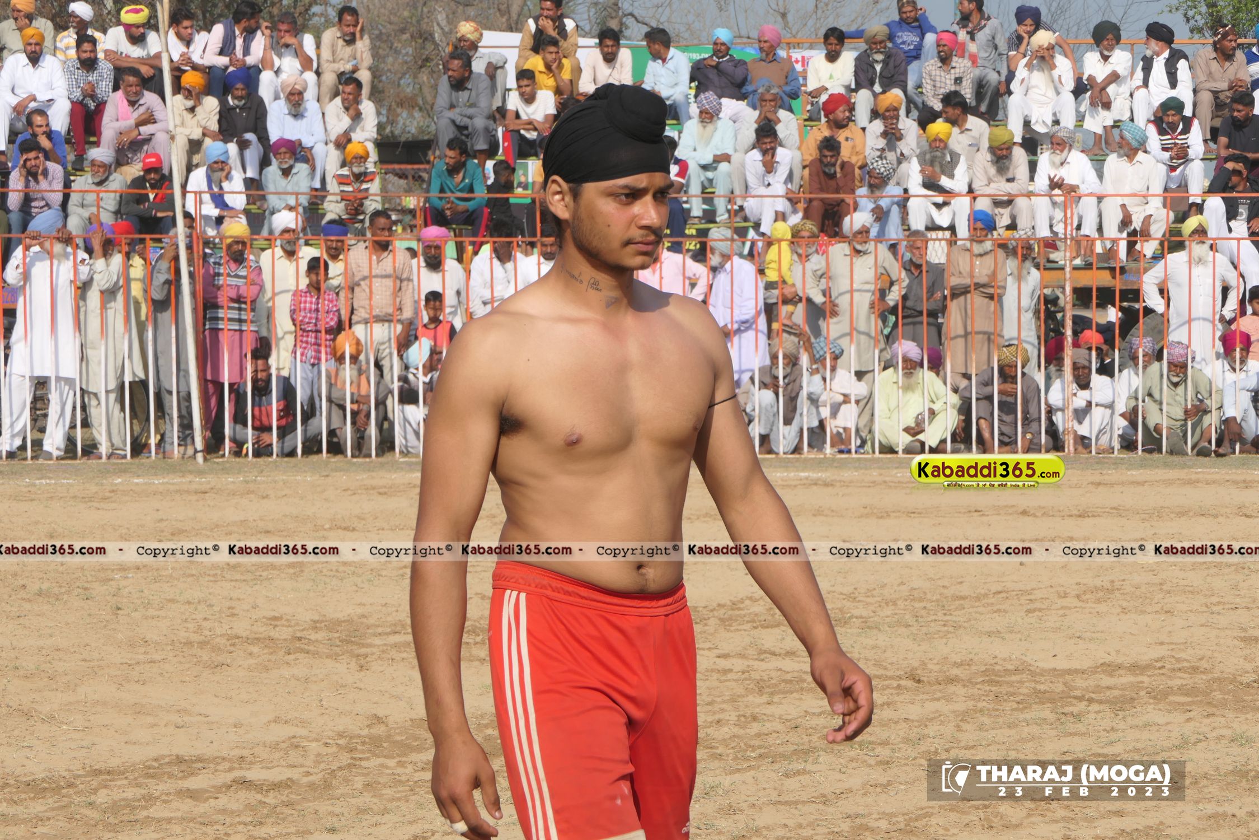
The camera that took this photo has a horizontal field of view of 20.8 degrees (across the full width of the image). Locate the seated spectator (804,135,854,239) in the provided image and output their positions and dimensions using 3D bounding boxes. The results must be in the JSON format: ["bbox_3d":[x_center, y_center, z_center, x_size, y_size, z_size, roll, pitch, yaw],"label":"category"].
[{"bbox_3d":[1.651,-1.883,28.200,0.460,0.905,0.720,0,3,-2],"label":"seated spectator"}]

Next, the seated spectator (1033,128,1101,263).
[{"bbox_3d":[3.491,-1.783,27.300,0.560,1.074,0.750,0,3,12],"label":"seated spectator"}]

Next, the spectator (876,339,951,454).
[{"bbox_3d":[2.052,-0.170,24.700,0.570,0.823,0.680,0,3,-8],"label":"spectator"}]

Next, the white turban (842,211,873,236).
[{"bbox_3d":[1.695,-1.451,25.400,0.230,0.190,0.250,-1,3,-12],"label":"white turban"}]

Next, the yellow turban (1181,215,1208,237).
[{"bbox_3d":[4.291,-1.471,26.000,0.200,0.179,0.230,-1,3,-18],"label":"yellow turban"}]

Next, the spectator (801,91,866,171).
[{"bbox_3d":[1.656,-2.119,27.800,0.540,1.078,0.750,-1,3,-14],"label":"spectator"}]

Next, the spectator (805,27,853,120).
[{"bbox_3d":[1.690,-2.810,29.000,0.440,1.024,0.750,0,3,0],"label":"spectator"}]

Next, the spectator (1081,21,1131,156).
[{"bbox_3d":[3.963,-2.754,28.500,0.470,1.121,0.750,0,3,7],"label":"spectator"}]

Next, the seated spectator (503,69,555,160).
[{"bbox_3d":[-0.828,-2.435,28.700,0.460,1.013,0.760,1,3,12],"label":"seated spectator"}]

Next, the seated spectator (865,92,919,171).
[{"bbox_3d":[2.153,-2.173,28.300,0.470,1.097,0.720,0,3,-3],"label":"seated spectator"}]

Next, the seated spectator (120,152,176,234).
[{"bbox_3d":[-3.831,-1.623,27.300,0.500,1.019,0.720,0,3,-3],"label":"seated spectator"}]

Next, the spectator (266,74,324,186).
[{"bbox_3d":[-2.792,-2.365,28.700,0.500,1.078,0.750,0,3,0],"label":"spectator"}]

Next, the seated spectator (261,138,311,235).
[{"bbox_3d":[-2.741,-1.695,27.400,0.450,1.109,0.740,0,3,-2],"label":"seated spectator"}]

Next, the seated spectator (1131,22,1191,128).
[{"bbox_3d":[4.526,-2.821,29.200,0.500,1.132,0.740,1,3,16],"label":"seated spectator"}]

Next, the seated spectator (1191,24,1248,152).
[{"bbox_3d":[5.205,-2.909,30.200,0.500,1.153,0.750,-1,3,-14],"label":"seated spectator"}]

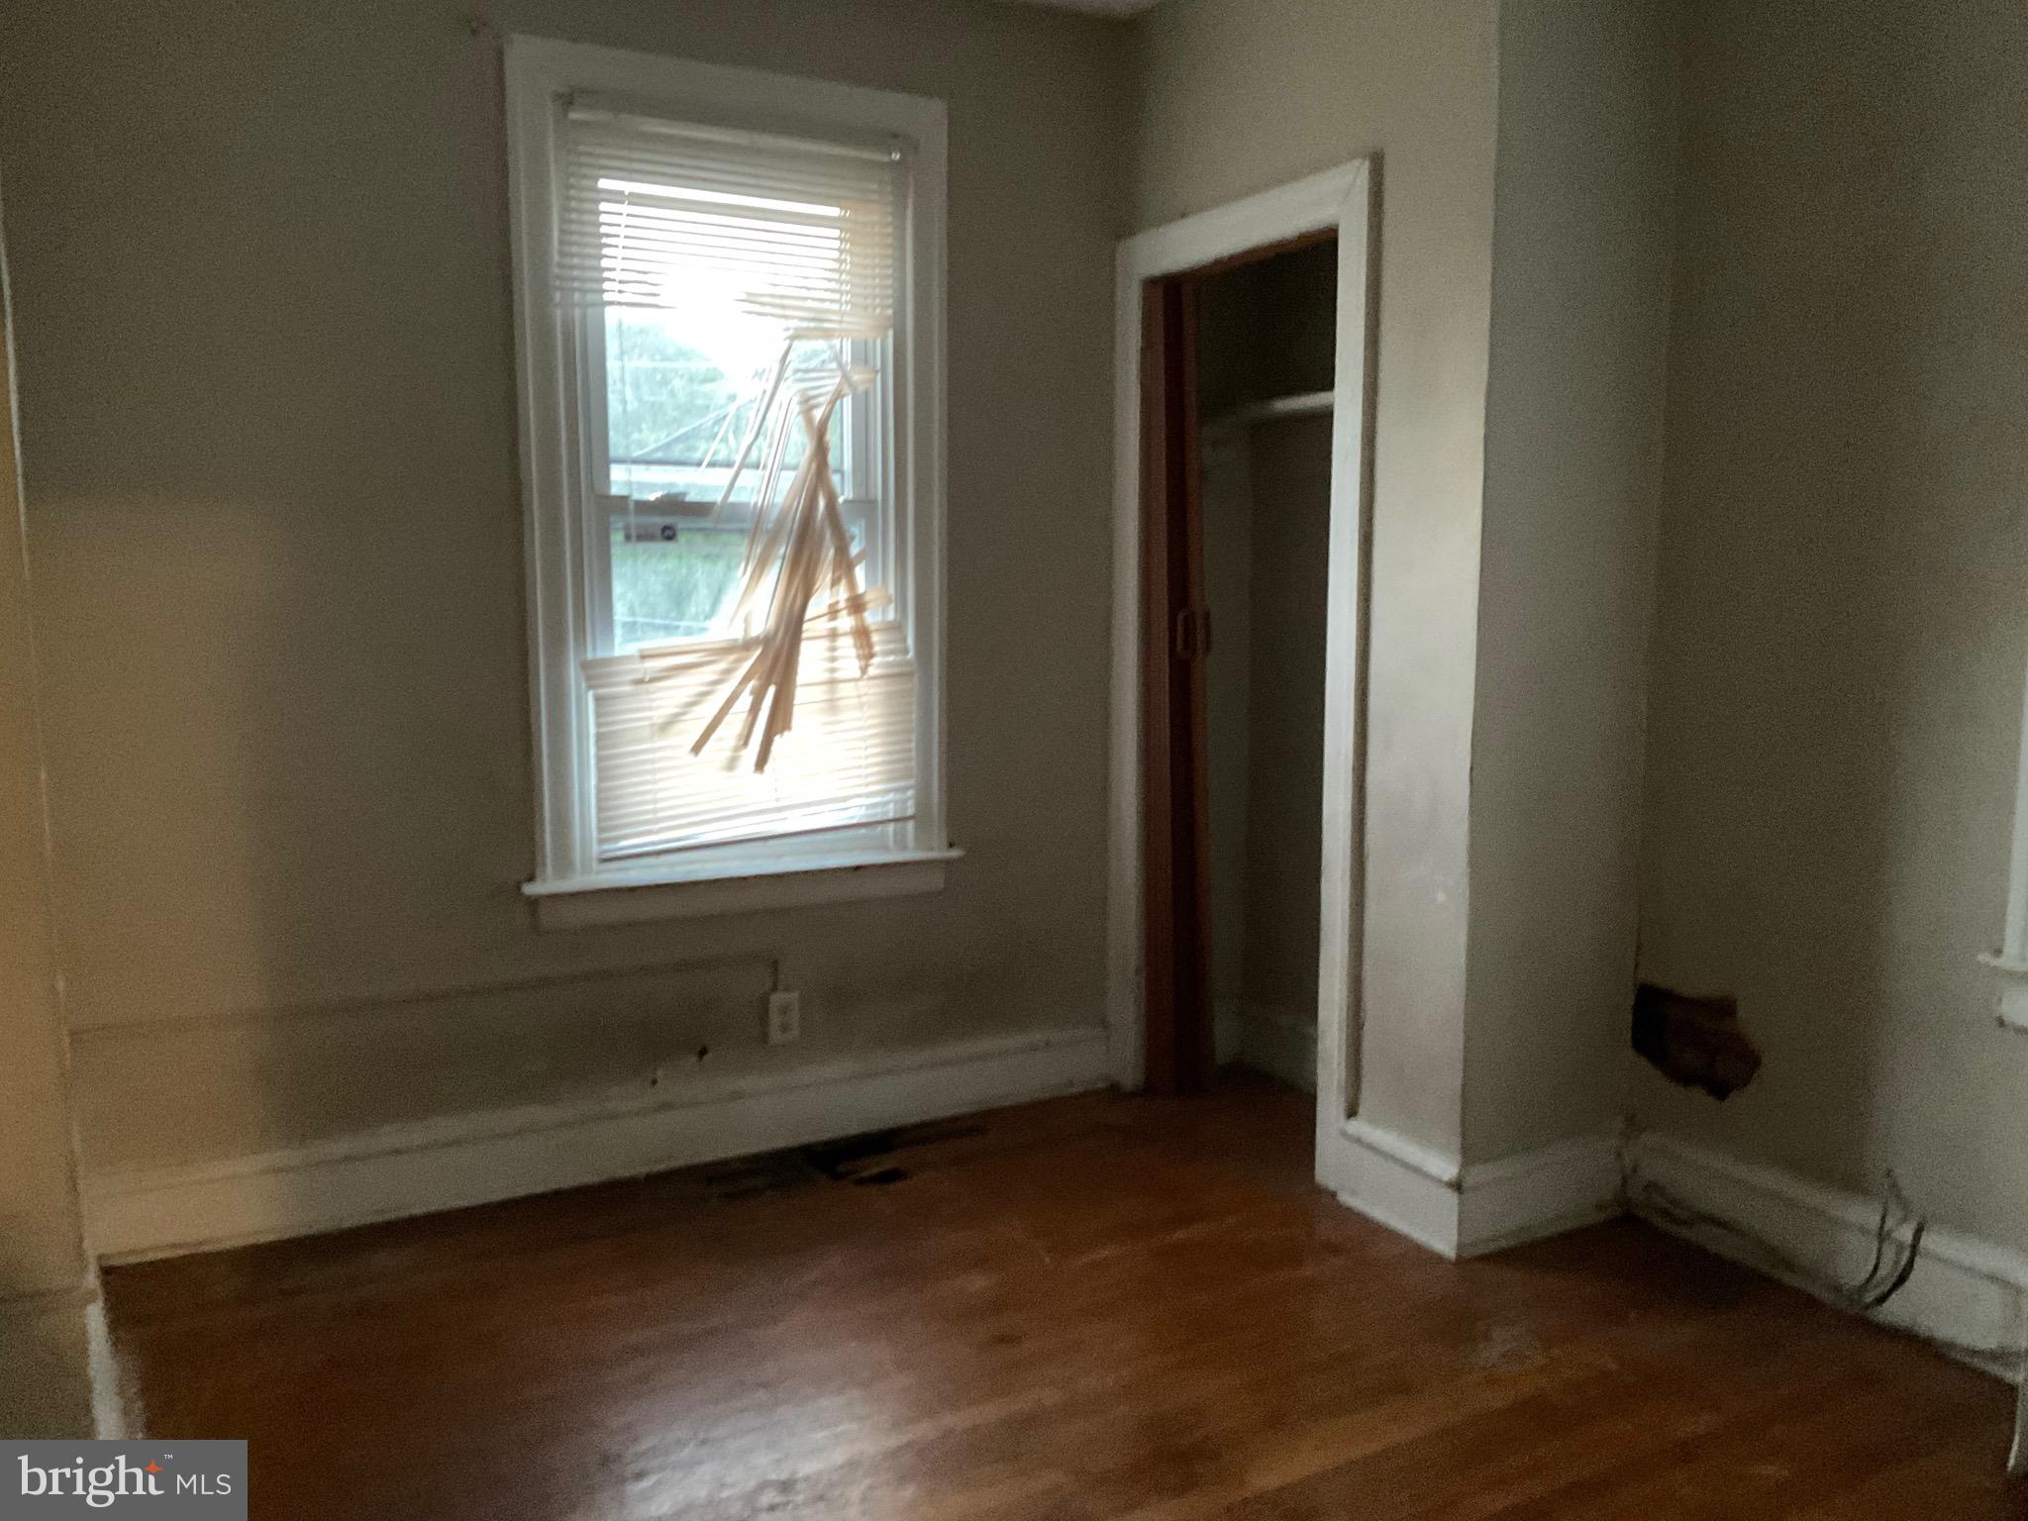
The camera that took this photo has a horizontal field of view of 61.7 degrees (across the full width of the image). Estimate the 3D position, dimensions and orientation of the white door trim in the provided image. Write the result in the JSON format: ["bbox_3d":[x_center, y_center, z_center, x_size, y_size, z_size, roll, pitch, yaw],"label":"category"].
[{"bbox_3d":[0.509,-0.168,3.867,0.080,2.122,0.952,-4,8,-28],"label":"white door trim"}]

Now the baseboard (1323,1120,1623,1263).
[{"bbox_3d":[0.990,0.843,3.541,0.490,0.190,0.340,-4,8,-28],"label":"baseboard"}]

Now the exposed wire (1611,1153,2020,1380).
[{"bbox_3d":[1.442,0.845,3.124,0.070,0.286,0.816,-4,8,-28],"label":"exposed wire"}]

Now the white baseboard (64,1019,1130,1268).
[{"bbox_3d":[-0.766,0.816,3.822,2.278,0.181,0.028,-4,8,-28],"label":"white baseboard"}]

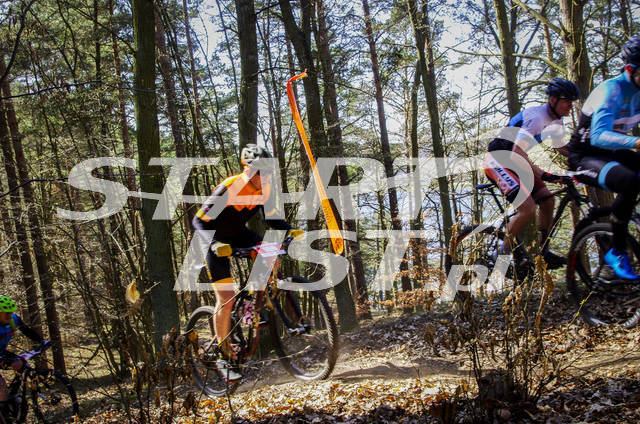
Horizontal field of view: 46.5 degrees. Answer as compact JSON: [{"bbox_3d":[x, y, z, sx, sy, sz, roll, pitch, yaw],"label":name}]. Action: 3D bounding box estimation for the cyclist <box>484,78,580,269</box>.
[{"bbox_3d":[1.901,-0.273,6.503,0.950,1.630,0.620,-4,5,32],"label":"cyclist"}]

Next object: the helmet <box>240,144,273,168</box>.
[{"bbox_3d":[-0.466,-0.401,5.430,0.280,0.170,0.205,-2,6,42],"label":"helmet"}]

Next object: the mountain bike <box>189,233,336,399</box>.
[{"bbox_3d":[-0.525,0.839,5.610,0.730,1.010,1.880,-6,-11,-43],"label":"mountain bike"}]

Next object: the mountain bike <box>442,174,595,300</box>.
[{"bbox_3d":[1.951,0.254,6.564,1.850,1.040,0.710,-8,4,32],"label":"mountain bike"}]

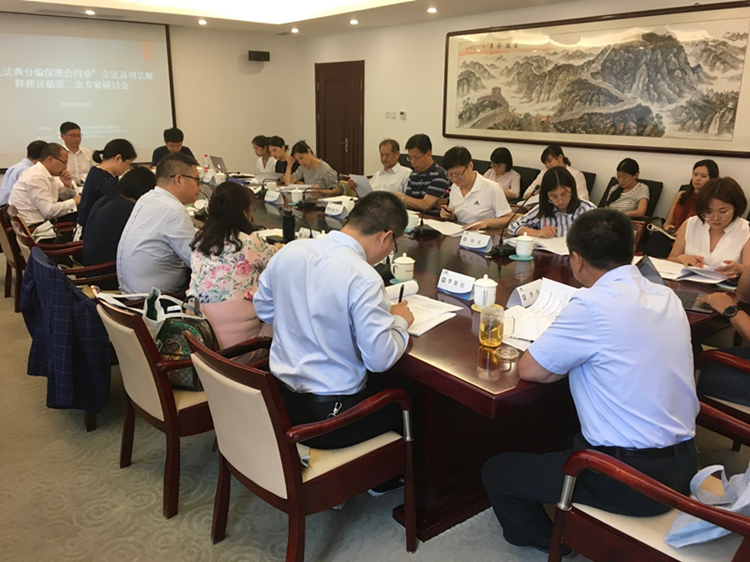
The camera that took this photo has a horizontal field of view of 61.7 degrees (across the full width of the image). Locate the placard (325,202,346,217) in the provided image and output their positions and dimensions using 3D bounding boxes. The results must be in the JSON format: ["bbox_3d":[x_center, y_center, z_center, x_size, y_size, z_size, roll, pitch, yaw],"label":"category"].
[{"bbox_3d":[-0.301,-0.538,4.753,0.095,0.088,0.200,-12,20,-37],"label":"placard"}]

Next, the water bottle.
[{"bbox_3d":[-0.522,-0.337,3.806,0.072,0.205,0.072,1,16,0],"label":"water bottle"}]

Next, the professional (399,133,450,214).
[{"bbox_3d":[0.366,-0.457,4.934,0.750,1.320,0.540,-12,20,-36],"label":"professional"}]

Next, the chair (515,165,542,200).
[{"bbox_3d":[1.199,-0.561,6.013,0.620,0.990,0.550,-12,20,-37],"label":"chair"}]

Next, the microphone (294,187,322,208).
[{"bbox_3d":[-0.486,-0.691,5.060,0.270,0.170,0.130,-12,20,-36],"label":"microphone"}]

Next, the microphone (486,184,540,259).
[{"bbox_3d":[0.811,-0.353,3.613,0.370,0.370,0.140,-12,20,-37],"label":"microphone"}]

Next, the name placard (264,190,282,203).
[{"bbox_3d":[-0.826,-0.697,5.201,0.100,0.100,0.210,-12,20,-36],"label":"name placard"}]

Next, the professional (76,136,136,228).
[{"bbox_3d":[-1.884,-0.353,4.570,0.750,1.290,0.500,-12,20,-36],"label":"professional"}]

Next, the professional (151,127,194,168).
[{"bbox_3d":[-2.108,-0.982,6.785,0.520,1.310,0.800,-9,19,-32],"label":"professional"}]

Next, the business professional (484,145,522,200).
[{"bbox_3d":[1.015,-0.626,5.851,0.820,1.200,0.460,-12,20,-37],"label":"business professional"}]

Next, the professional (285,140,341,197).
[{"bbox_3d":[-0.617,-0.717,6.042,0.720,1.200,0.520,-12,20,-36],"label":"professional"}]

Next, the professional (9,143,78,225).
[{"bbox_3d":[-2.493,-0.477,5.096,0.780,1.230,0.540,-12,20,-36],"label":"professional"}]

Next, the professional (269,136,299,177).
[{"bbox_3d":[-1.042,-0.941,6.865,0.800,1.210,0.460,-12,20,-37],"label":"professional"}]

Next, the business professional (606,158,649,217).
[{"bbox_3d":[1.735,-0.354,4.956,0.850,1.180,0.480,-12,20,-37],"label":"business professional"}]

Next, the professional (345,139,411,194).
[{"bbox_3d":[0.089,-0.572,5.442,0.520,1.260,0.750,15,22,42],"label":"professional"}]

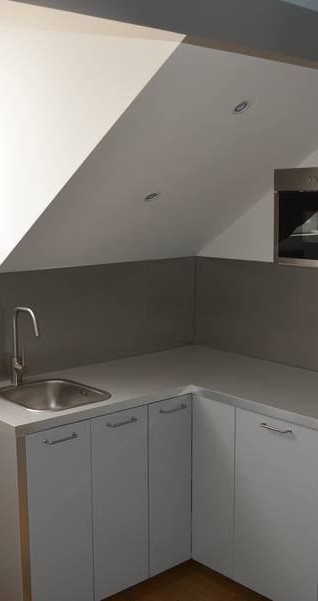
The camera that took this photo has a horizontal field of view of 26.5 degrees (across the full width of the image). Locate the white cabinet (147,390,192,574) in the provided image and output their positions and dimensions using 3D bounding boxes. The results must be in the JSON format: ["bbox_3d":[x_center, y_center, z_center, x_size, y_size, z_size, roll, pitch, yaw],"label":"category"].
[{"bbox_3d":[-0.135,0.808,3.280,0.263,0.803,0.580,-7,10,-41],"label":"white cabinet"}]

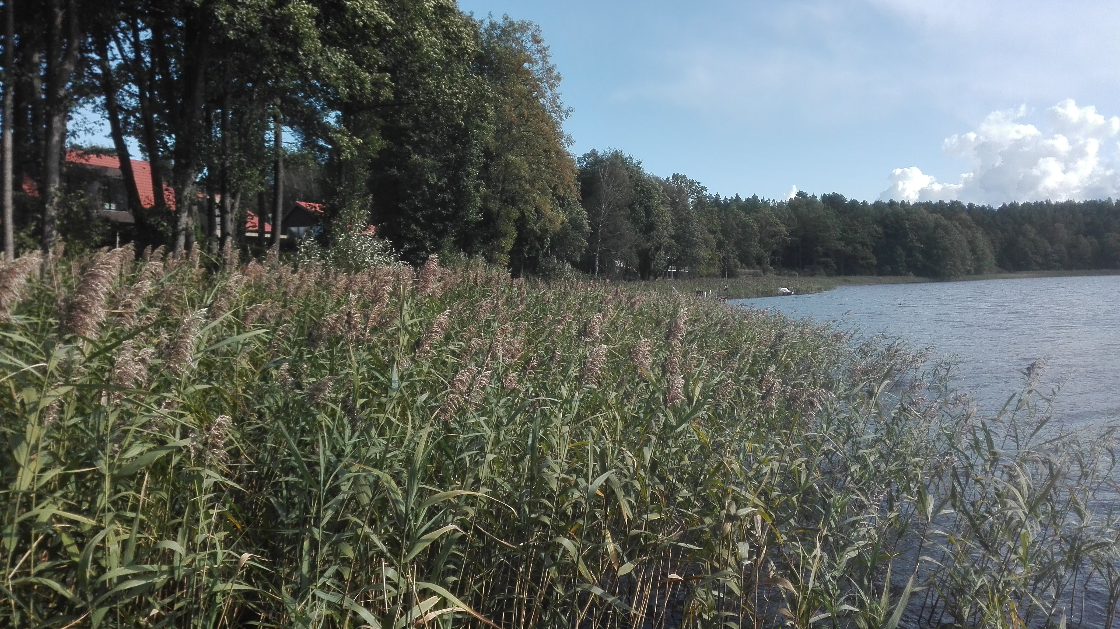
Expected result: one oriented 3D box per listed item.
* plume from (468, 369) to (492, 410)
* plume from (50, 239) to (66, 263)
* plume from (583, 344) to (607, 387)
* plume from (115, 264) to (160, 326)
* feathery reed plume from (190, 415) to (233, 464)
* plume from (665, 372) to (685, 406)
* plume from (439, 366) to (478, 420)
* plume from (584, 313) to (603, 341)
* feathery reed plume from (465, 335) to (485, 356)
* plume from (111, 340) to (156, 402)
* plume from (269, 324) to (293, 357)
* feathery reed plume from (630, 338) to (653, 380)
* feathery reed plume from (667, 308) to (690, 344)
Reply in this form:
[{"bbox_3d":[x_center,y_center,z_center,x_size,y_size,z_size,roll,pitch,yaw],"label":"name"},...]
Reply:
[{"bbox_3d":[-0.360,0.338,3.600,0.099,0.175,0.100,0,3,0],"label":"plume"},{"bbox_3d":[-4.762,-0.597,7.600,0.131,0.219,0.118,10,3,0],"label":"plume"},{"bbox_3d":[0.186,0.268,4.200,0.082,0.216,0.074,18,3,0],"label":"plume"},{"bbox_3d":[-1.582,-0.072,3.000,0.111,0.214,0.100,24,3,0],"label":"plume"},{"bbox_3d":[-1.218,0.436,2.800,0.148,0.169,0.120,0,3,0],"label":"feathery reed plume"},{"bbox_3d":[0.703,0.455,4.900,0.098,0.195,0.088,8,3,0],"label":"plume"},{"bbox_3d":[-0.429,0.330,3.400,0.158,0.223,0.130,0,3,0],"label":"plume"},{"bbox_3d":[0.233,0.090,5.700,0.097,0.192,0.087,18,3,0],"label":"plume"},{"bbox_3d":[-0.508,0.186,4.800,0.117,0.117,0.100,0,3,0],"label":"feathery reed plume"},{"bbox_3d":[-1.542,0.204,2.900,0.132,0.209,0.119,12,3,0],"label":"plume"},{"bbox_3d":[-1.497,0.136,4.300,0.123,0.173,0.110,0,3,0],"label":"plume"},{"bbox_3d":[0.449,0.243,4.400,0.121,0.219,0.120,0,3,0],"label":"feathery reed plume"},{"bbox_3d":[0.737,0.074,5.000,0.132,0.228,0.120,0,3,0],"label":"feathery reed plume"}]

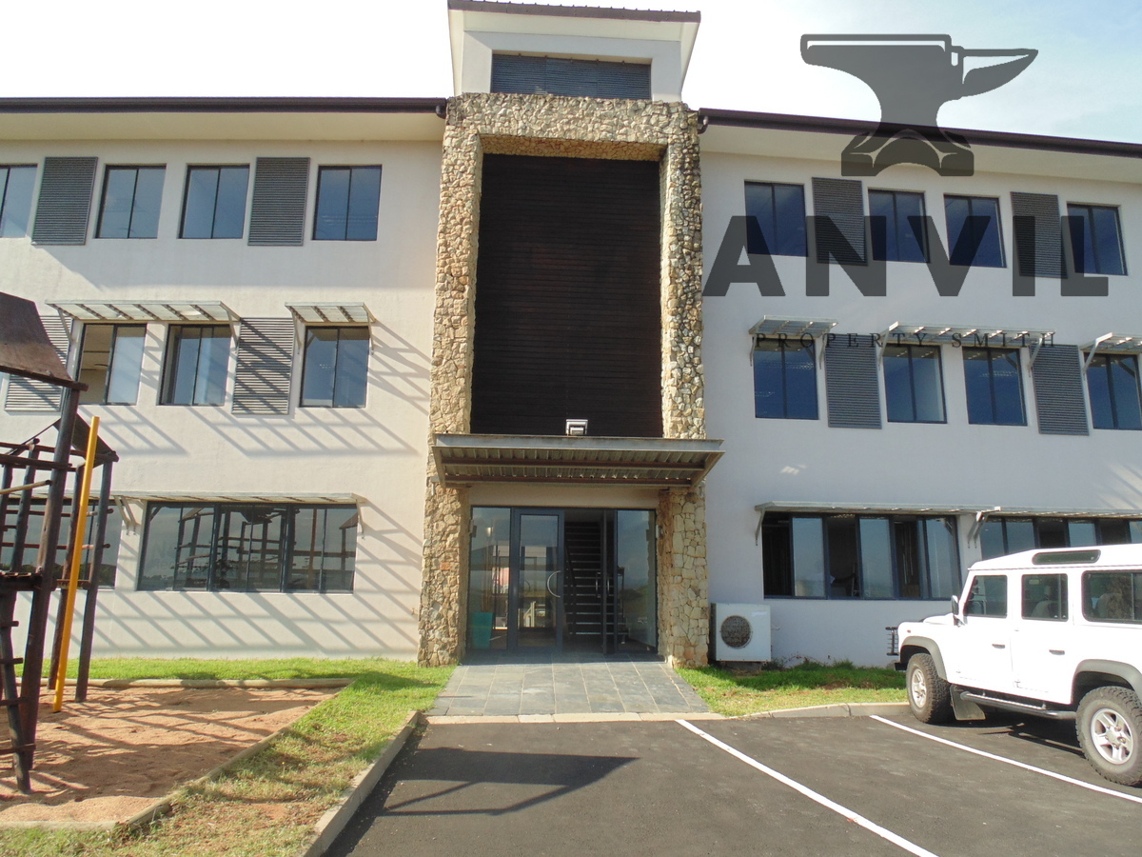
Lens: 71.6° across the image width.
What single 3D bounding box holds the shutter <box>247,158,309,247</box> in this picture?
[{"bbox_3d":[-5.378,-4.192,14.643,0.996,1.759,0.080,0,-11,1],"label":"shutter"}]

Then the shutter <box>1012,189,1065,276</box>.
[{"bbox_3d":[9.119,-3.766,15.410,0.987,1.738,0.080,2,-11,-6],"label":"shutter"}]

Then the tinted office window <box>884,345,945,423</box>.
[{"bbox_3d":[6.410,-0.836,14.771,1.188,1.508,0.100,2,-11,-7],"label":"tinted office window"}]

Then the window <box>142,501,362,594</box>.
[{"bbox_3d":[-5.627,2.089,13.894,3.749,1.552,0.100,1,-11,1],"label":"window"}]

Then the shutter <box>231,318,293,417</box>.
[{"bbox_3d":[-5.578,-1.142,14.399,1.015,1.802,0.090,1,-11,1],"label":"shutter"}]

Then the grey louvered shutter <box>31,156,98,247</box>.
[{"bbox_3d":[-9.623,-4.340,15.077,1.015,1.797,0.090,1,-11,1],"label":"grey louvered shutter"}]

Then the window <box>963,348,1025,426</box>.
[{"bbox_3d":[8.004,-0.765,15.027,1.171,1.490,0.120,2,-11,-6],"label":"window"}]

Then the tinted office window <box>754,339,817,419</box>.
[{"bbox_3d":[3.936,-0.906,14.478,1.197,1.510,0.100,2,-11,-7],"label":"tinted office window"}]

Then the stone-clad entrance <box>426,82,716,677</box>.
[{"bbox_3d":[-0.048,-1.004,13.485,4.428,9.615,1.050,1,-11,-3],"label":"stone-clad entrance"}]

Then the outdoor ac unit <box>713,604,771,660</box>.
[{"bbox_3d":[2.883,3.461,13.482,0.950,0.935,0.360,2,-11,-6],"label":"outdoor ac unit"}]

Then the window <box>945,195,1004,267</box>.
[{"bbox_3d":[7.870,-3.822,15.465,1.157,1.465,0.100,2,-11,-6],"label":"window"}]

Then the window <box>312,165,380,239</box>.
[{"bbox_3d":[-4.141,-4.182,14.726,1.171,1.490,0.120,0,-11,1],"label":"window"}]

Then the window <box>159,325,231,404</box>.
[{"bbox_3d":[-6.862,-1.151,14.541,1.212,1.542,0.100,1,-11,1],"label":"window"}]

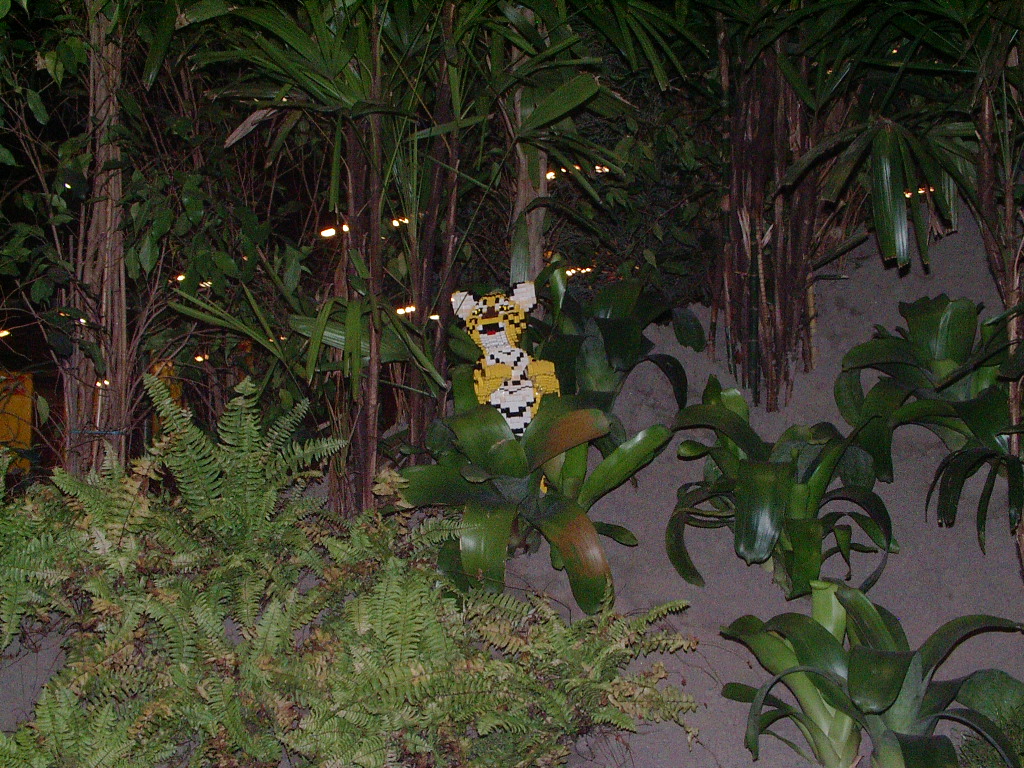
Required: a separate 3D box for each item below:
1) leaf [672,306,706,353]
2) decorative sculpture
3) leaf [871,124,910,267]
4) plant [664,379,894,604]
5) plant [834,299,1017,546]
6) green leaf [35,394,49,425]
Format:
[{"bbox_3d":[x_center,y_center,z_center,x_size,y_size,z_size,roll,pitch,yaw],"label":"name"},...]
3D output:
[{"bbox_3d":[0.376,-0.115,3.880,0.070,0.097,0.035,0,8,0],"label":"leaf"},{"bbox_3d":[-0.007,-0.003,3.600,0.220,0.390,0.210,-4,8,9],"label":"decorative sculpture"},{"bbox_3d":[0.753,-0.375,3.650,0.080,0.280,0.070,0,8,0],"label":"leaf"},{"bbox_3d":[0.492,0.189,3.350,0.410,0.360,0.390,0,8,0],"label":"plant"},{"bbox_3d":[0.846,0.080,3.700,0.390,0.470,0.380,0,8,0],"label":"plant"},{"bbox_3d":[-0.975,0.053,3.800,0.029,0.062,0.025,0,8,0],"label":"green leaf"}]

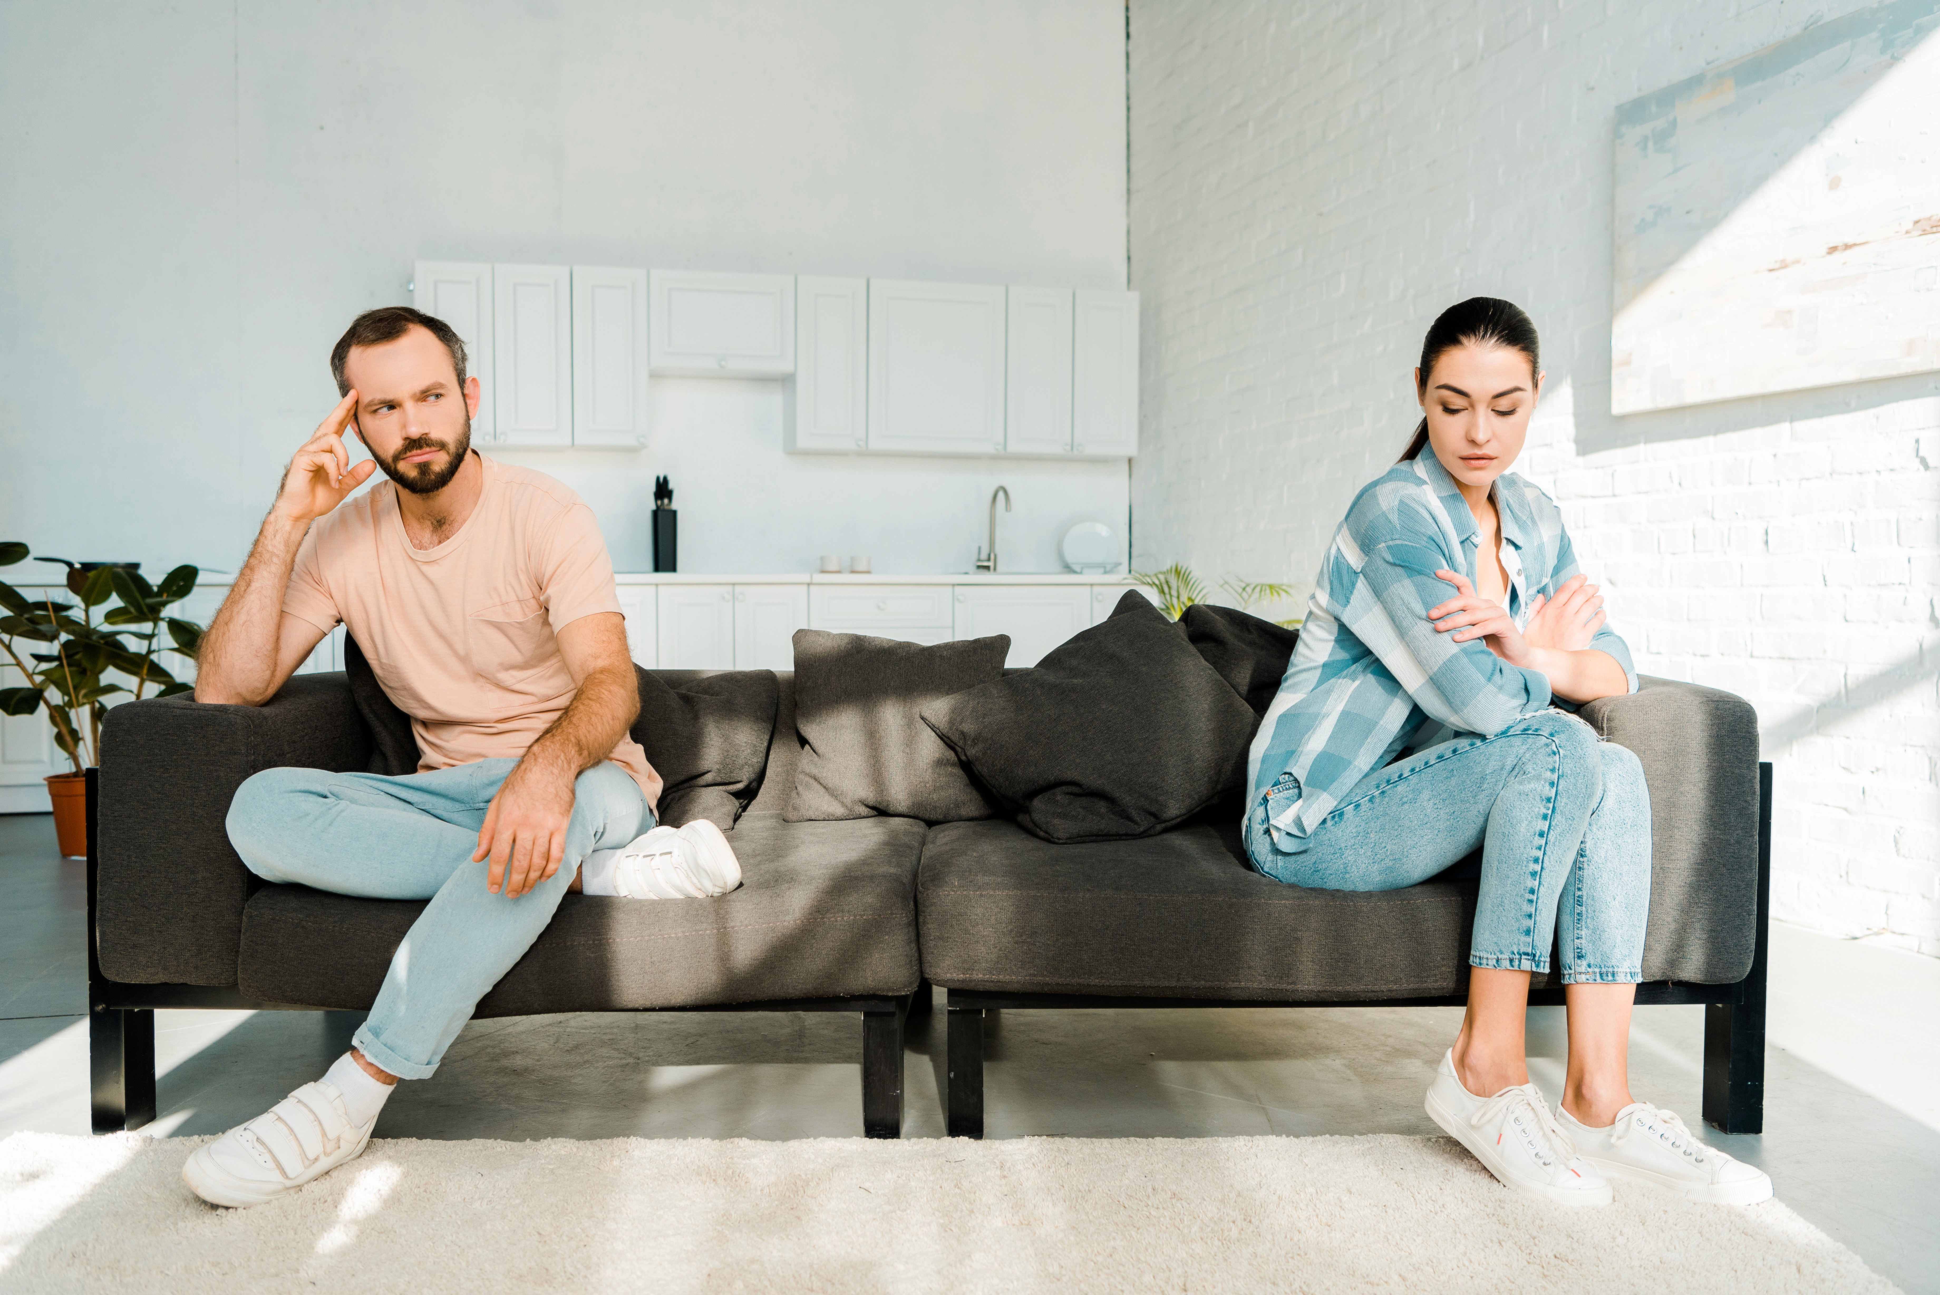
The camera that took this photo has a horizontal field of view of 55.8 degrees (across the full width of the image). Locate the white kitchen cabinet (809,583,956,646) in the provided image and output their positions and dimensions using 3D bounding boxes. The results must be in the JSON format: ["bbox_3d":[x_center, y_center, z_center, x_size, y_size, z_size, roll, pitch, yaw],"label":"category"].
[{"bbox_3d":[-0.421,0.141,7.578,0.591,0.788,0.552,-1,2,-15],"label":"white kitchen cabinet"}]

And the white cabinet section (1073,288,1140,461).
[{"bbox_3d":[0.547,-1.187,8.051,0.297,0.709,0.300,-1,2,-17],"label":"white cabinet section"}]

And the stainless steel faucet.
[{"bbox_3d":[0.097,-0.490,7.789,0.125,0.385,0.210,-1,2,-27],"label":"stainless steel faucet"}]

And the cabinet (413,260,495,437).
[{"bbox_3d":[-2.025,-1.144,7.220,0.295,0.697,0.305,-1,2,-15],"label":"cabinet"}]

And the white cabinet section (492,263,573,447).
[{"bbox_3d":[-1.760,-1.156,7.361,0.299,0.709,0.300,-1,2,-17],"label":"white cabinet section"}]

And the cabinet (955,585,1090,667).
[{"bbox_3d":[0.148,0.135,7.735,0.591,0.788,0.552,-1,2,-15],"label":"cabinet"}]

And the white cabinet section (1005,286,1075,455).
[{"bbox_3d":[0.258,-1.183,7.964,0.307,0.709,0.300,-1,2,-17],"label":"white cabinet section"}]

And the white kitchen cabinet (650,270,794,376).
[{"bbox_3d":[-1.028,-1.309,7.490,0.591,0.384,0.305,-1,2,-15],"label":"white kitchen cabinet"}]

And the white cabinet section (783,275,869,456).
[{"bbox_3d":[-0.609,-1.172,7.705,0.303,0.709,0.300,-1,2,-17],"label":"white cabinet section"}]

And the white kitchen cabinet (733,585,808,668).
[{"bbox_3d":[-0.849,0.144,7.460,0.295,0.788,0.552,-1,2,-15],"label":"white kitchen cabinet"}]

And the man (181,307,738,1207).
[{"bbox_3d":[-0.745,0.083,2.682,0.830,1.200,0.820,0,2,0],"label":"man"}]

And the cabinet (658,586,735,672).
[{"bbox_3d":[-1.133,0.147,7.381,0.295,0.788,0.552,-1,2,-15],"label":"cabinet"}]

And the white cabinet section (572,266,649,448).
[{"bbox_3d":[-1.473,-1.160,7.447,0.301,0.709,0.300,-1,2,-17],"label":"white cabinet section"}]

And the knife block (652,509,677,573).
[{"bbox_3d":[-1.237,-0.412,7.399,0.085,0.255,0.125,-1,2,-15],"label":"knife block"}]

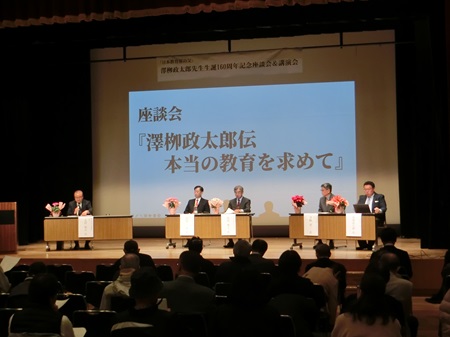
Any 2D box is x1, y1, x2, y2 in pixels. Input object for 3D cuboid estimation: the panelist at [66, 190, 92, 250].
[{"bbox_3d":[-3.058,1.060,16.332,0.520,1.240,0.750,-1,-1,-6],"label":"panelist"}]

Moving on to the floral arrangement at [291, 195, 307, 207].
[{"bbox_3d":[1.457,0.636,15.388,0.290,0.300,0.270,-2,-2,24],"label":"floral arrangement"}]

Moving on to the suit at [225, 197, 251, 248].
[{"bbox_3d":[0.240,1.077,16.035,0.500,0.960,0.700,-2,-1,15],"label":"suit"}]

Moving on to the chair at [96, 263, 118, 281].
[{"bbox_3d":[-1.419,1.697,10.357,0.430,0.810,0.500,-1,-1,14],"label":"chair"}]

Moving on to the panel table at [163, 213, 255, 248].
[{"bbox_3d":[-0.331,1.279,15.950,1.800,0.700,0.480,-2,-1,15],"label":"panel table"}]

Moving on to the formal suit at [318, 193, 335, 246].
[{"bbox_3d":[2.028,1.033,15.705,0.500,0.960,0.700,-2,-2,30],"label":"formal suit"}]

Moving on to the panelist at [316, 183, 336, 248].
[{"bbox_3d":[1.998,0.933,15.500,0.550,1.270,0.750,-2,-1,33],"label":"panelist"}]

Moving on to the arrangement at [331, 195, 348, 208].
[{"bbox_3d":[2.177,0.666,14.950,0.410,0.310,0.360,-2,-1,25],"label":"arrangement"}]

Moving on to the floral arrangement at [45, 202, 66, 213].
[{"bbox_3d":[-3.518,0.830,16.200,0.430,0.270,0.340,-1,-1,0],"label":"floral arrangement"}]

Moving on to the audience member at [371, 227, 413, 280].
[{"bbox_3d":[2.061,1.422,9.650,0.520,1.350,0.750,-1,-1,11],"label":"audience member"}]

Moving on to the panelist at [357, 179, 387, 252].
[{"bbox_3d":[2.868,0.926,15.388,0.560,1.320,0.780,-1,-1,22],"label":"panelist"}]

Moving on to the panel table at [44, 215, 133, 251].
[{"bbox_3d":[-2.849,1.352,16.343,1.800,0.700,0.500,-1,-1,-3],"label":"panel table"}]

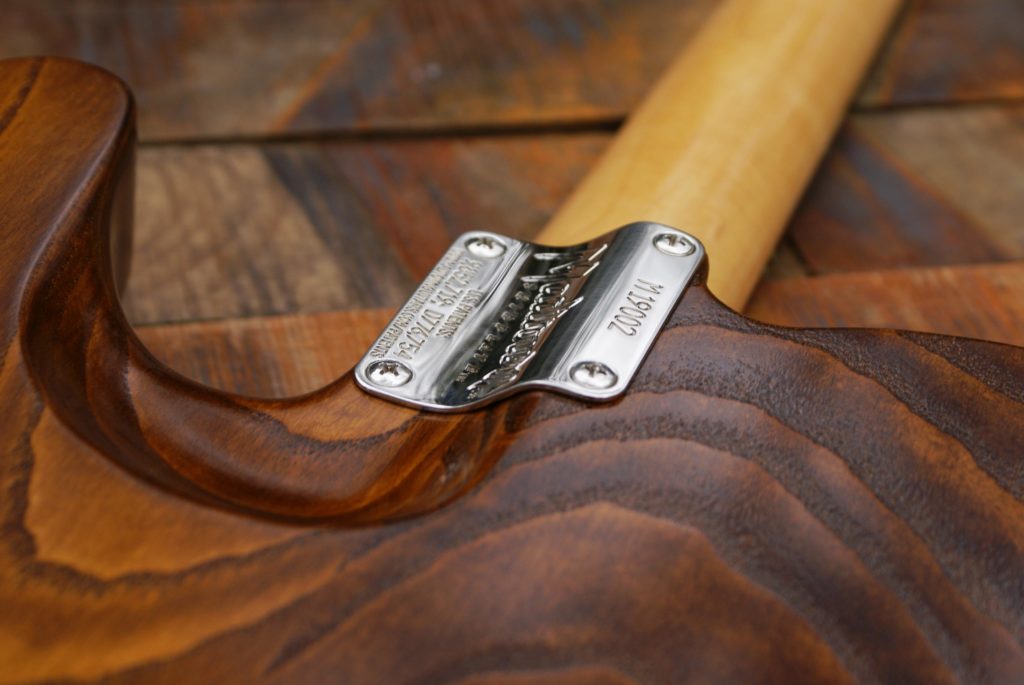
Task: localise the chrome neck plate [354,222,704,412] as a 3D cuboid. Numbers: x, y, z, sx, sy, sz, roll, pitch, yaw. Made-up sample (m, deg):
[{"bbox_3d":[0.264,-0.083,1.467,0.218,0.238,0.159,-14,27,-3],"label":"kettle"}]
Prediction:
[{"bbox_3d":[0.004,-0.006,0.403,0.051,0.013,0.064,15,34,14],"label":"chrome neck plate"}]

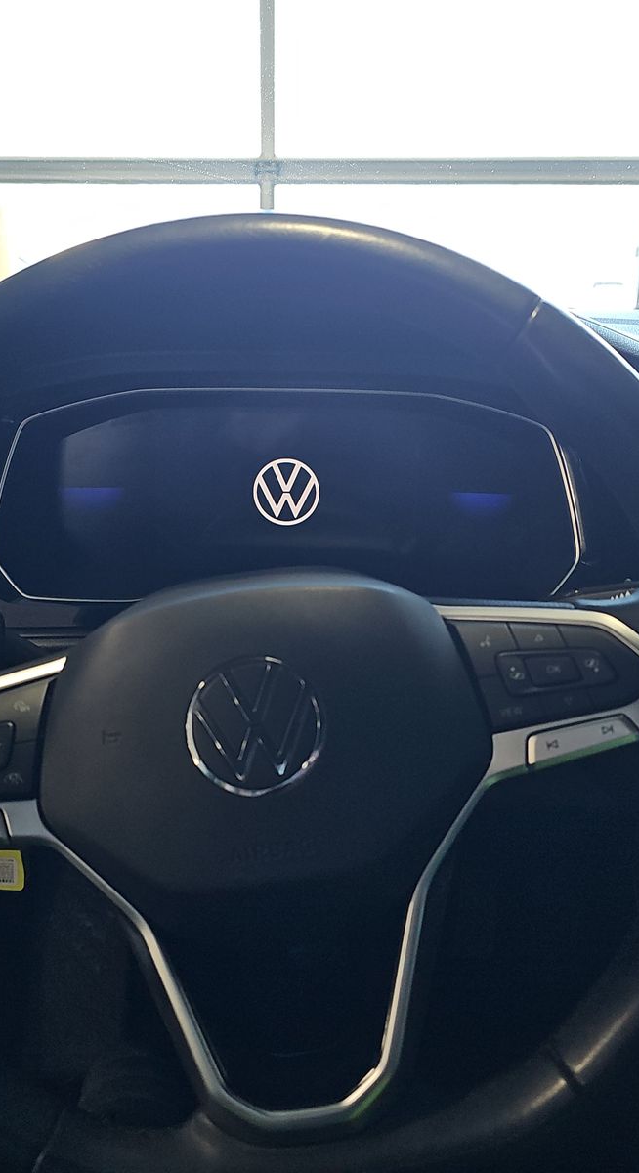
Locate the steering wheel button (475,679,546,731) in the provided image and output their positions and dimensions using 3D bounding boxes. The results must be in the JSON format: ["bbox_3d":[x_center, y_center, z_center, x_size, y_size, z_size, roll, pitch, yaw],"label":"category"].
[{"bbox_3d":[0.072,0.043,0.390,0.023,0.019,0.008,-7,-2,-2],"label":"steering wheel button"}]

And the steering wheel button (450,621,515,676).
[{"bbox_3d":[0.062,0.023,0.383,0.022,0.020,0.006,-3,0,0],"label":"steering wheel button"}]

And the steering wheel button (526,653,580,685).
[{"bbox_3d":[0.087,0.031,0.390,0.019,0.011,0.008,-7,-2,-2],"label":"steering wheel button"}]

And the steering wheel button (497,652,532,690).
[{"bbox_3d":[0.071,0.031,0.381,0.012,0.015,0.006,-5,0,0],"label":"steering wheel button"}]

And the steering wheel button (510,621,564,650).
[{"bbox_3d":[0.080,0.018,0.383,0.021,0.009,0.006,1,0,0],"label":"steering wheel button"}]

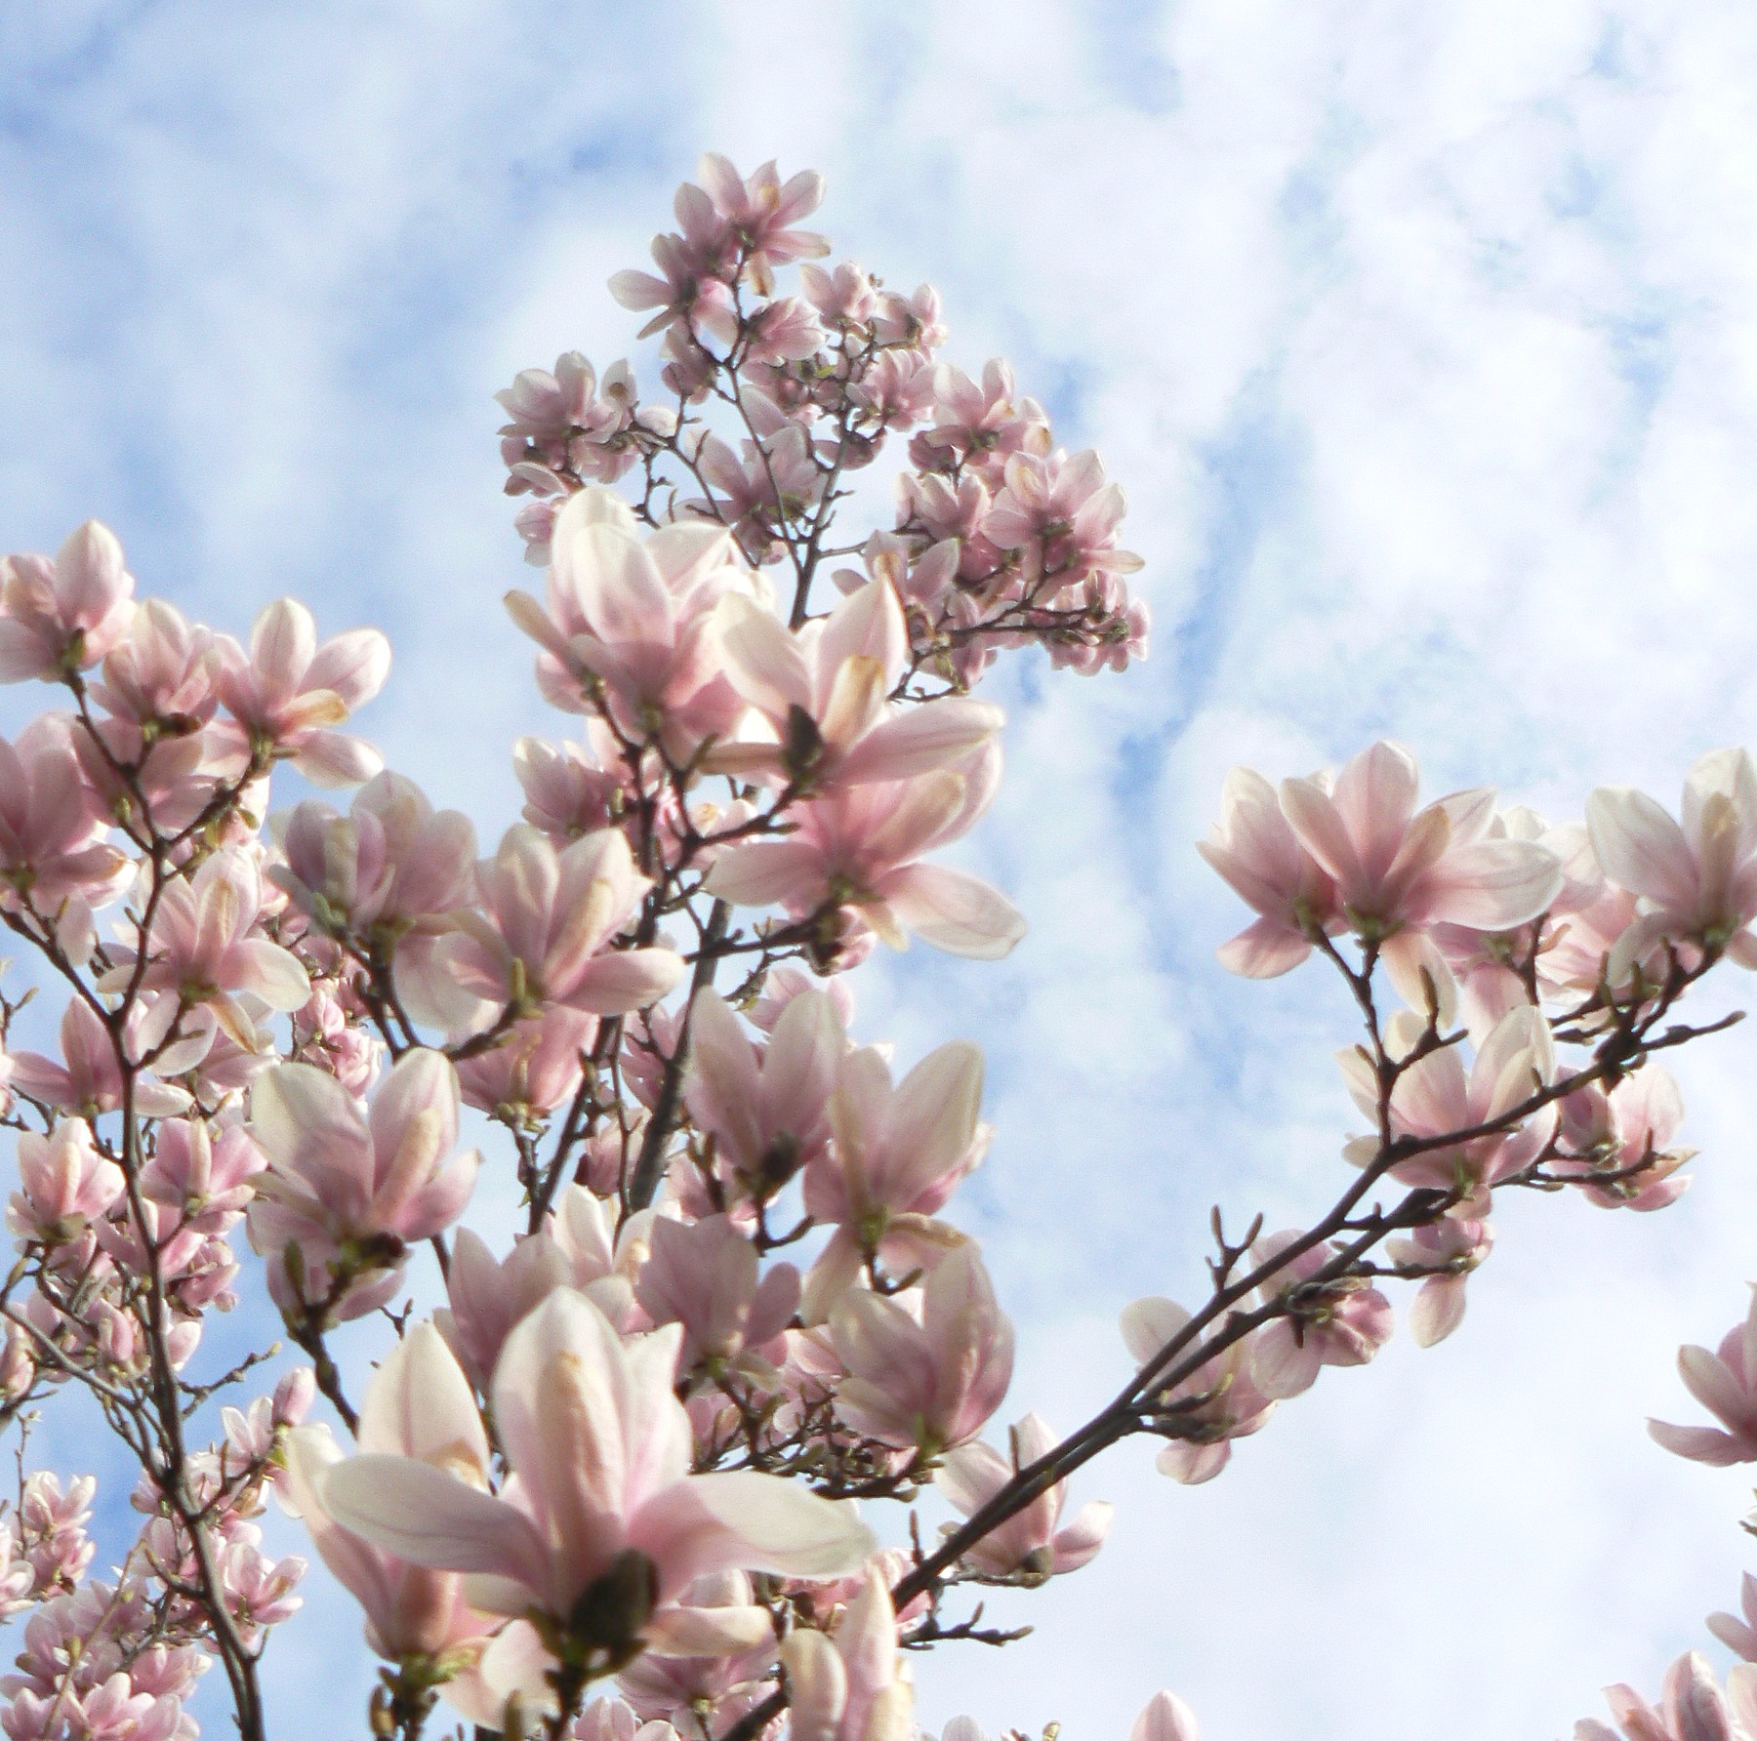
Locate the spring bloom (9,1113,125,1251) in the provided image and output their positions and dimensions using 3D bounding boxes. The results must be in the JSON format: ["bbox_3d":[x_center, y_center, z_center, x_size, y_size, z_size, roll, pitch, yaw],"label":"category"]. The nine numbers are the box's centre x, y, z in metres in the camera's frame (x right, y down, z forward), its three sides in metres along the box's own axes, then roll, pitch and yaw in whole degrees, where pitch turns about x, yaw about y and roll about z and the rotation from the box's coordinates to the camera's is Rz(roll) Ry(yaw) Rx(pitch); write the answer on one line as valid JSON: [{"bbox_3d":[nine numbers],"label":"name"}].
[{"bbox_3d":[-0.647,0.254,1.942,0.095,0.090,0.095,0,-32,-18],"label":"spring bloom"}]

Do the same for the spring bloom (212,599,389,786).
[{"bbox_3d":[-0.404,-0.124,1.700,0.124,0.135,0.118,22,-33,-14],"label":"spring bloom"}]

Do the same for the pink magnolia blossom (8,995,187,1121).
[{"bbox_3d":[-0.561,0.135,1.750,0.128,0.083,0.121,8,-35,-17],"label":"pink magnolia blossom"}]

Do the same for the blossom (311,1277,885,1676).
[{"bbox_3d":[-0.080,0.171,0.690,0.155,0.097,0.135,0,-32,0],"label":"blossom"}]

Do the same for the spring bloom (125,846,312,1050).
[{"bbox_3d":[-0.426,0.060,1.570,0.130,0.105,0.130,5,-43,-15],"label":"spring bloom"}]

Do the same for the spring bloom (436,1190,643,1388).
[{"bbox_3d":[-0.195,0.241,1.400,0.114,0.116,0.108,5,-33,-7],"label":"spring bloom"}]

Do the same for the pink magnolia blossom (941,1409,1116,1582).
[{"bbox_3d":[0.090,0.386,1.500,0.107,0.088,0.100,0,-32,0],"label":"pink magnolia blossom"}]

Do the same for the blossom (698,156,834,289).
[{"bbox_3d":[-0.110,-0.580,2.212,0.130,0.100,0.130,20,-32,-8],"label":"blossom"}]

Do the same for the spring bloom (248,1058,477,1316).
[{"bbox_3d":[-0.265,0.162,1.250,0.119,0.143,0.113,10,-34,-10],"label":"spring bloom"}]

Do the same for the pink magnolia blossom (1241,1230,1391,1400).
[{"bbox_3d":[0.263,0.267,1.418,0.095,0.085,0.095,-30,-69,4],"label":"pink magnolia blossom"}]

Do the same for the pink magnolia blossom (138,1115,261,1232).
[{"bbox_3d":[-0.640,0.288,2.300,0.117,0.085,0.110,0,-32,0],"label":"pink magnolia blossom"}]

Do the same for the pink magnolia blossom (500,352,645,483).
[{"bbox_3d":[-0.271,-0.388,2.135,0.130,0.093,0.130,0,-25,-7],"label":"pink magnolia blossom"}]

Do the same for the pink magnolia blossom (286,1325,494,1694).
[{"bbox_3d":[-0.144,0.195,0.750,0.090,0.100,0.090,0,-32,0],"label":"pink magnolia blossom"}]

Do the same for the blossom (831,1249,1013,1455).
[{"bbox_3d":[0.022,0.257,1.278,0.095,0.100,0.095,0,-31,1],"label":"blossom"}]

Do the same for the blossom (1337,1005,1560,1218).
[{"bbox_3d":[0.292,0.122,1.250,0.113,0.085,0.105,0,-32,0],"label":"blossom"}]

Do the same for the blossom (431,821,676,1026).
[{"bbox_3d":[-0.154,0.025,1.170,0.120,0.085,0.108,0,-32,0],"label":"blossom"}]

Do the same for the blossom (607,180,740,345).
[{"bbox_3d":[-0.211,-0.624,2.500,0.130,0.110,0.130,0,-32,0],"label":"blossom"}]

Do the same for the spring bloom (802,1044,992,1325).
[{"bbox_3d":[0.007,0.135,1.070,0.088,0.100,0.090,0,-32,0],"label":"spring bloom"}]

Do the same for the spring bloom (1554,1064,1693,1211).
[{"bbox_3d":[0.416,0.148,1.360,0.080,0.075,0.080,0,-32,0],"label":"spring bloom"}]

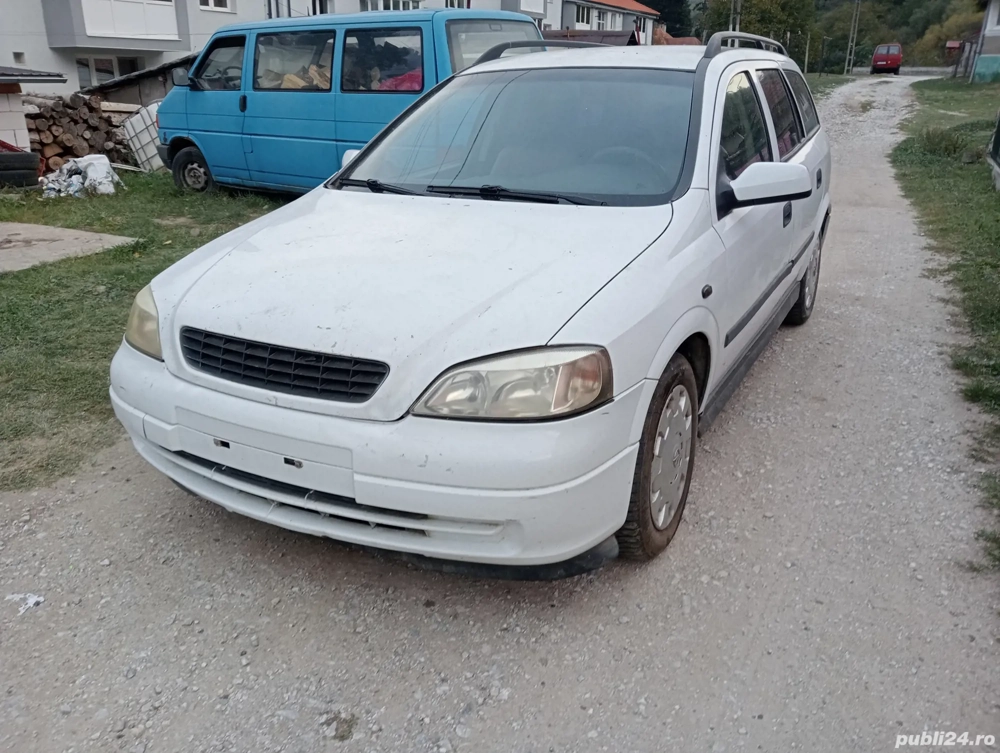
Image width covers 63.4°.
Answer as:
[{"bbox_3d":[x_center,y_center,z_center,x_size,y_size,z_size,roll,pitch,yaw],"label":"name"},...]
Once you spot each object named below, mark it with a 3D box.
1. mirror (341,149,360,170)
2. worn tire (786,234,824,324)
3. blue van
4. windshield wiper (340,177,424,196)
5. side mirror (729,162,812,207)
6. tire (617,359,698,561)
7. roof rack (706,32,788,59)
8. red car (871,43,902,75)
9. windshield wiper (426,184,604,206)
[{"bbox_3d":[-0.646,-0.909,3.459,0.240,0.155,0.175,10,22,27],"label":"mirror"},{"bbox_3d":[1.679,-0.573,4.554,0.190,0.610,0.610,10,22,27],"label":"worn tire"},{"bbox_3d":[-1.857,-2.914,9.039,4.650,1.930,1.860,14,25,34],"label":"blue van"},{"bbox_3d":[-0.385,-0.646,2.821,0.550,0.050,0.070,21,29,37],"label":"windshield wiper"},{"bbox_3d":[0.888,-0.640,2.661,0.240,0.155,0.175,10,22,27],"label":"side mirror"},{"bbox_3d":[0.427,0.221,2.405,0.190,0.610,0.610,9,22,26],"label":"tire"},{"bbox_3d":[1.192,-1.519,3.770,0.070,0.115,1.760,10,22,27],"label":"roof rack"},{"bbox_3d":[25.364,-20.729,53.097,1.690,1.830,4.200,9,22,22],"label":"red car"},{"bbox_3d":[0.038,-0.576,2.590,0.660,0.050,0.070,12,23,26],"label":"windshield wiper"}]

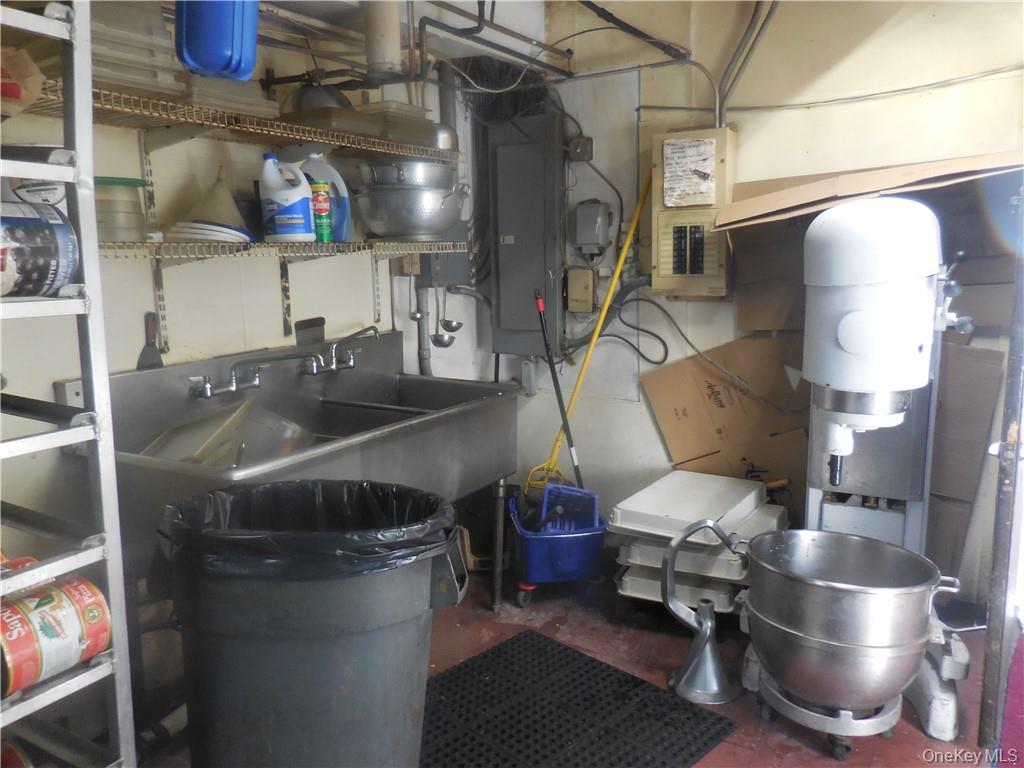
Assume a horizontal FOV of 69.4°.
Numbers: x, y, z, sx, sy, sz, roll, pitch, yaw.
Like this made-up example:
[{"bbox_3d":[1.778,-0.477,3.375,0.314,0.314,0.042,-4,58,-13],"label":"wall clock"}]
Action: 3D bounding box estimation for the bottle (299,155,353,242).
[{"bbox_3d":[-0.667,-0.660,2.670,0.175,0.320,0.130,-6,11,-25],"label":"bottle"}]

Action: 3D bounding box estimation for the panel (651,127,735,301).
[{"bbox_3d":[0.758,-0.710,3.107,0.315,0.660,0.110,4,11,31],"label":"panel"}]

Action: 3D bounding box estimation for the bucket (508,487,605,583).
[{"bbox_3d":[0.193,0.640,3.314,0.370,0.430,0.460,-3,10,-9],"label":"bucket"}]

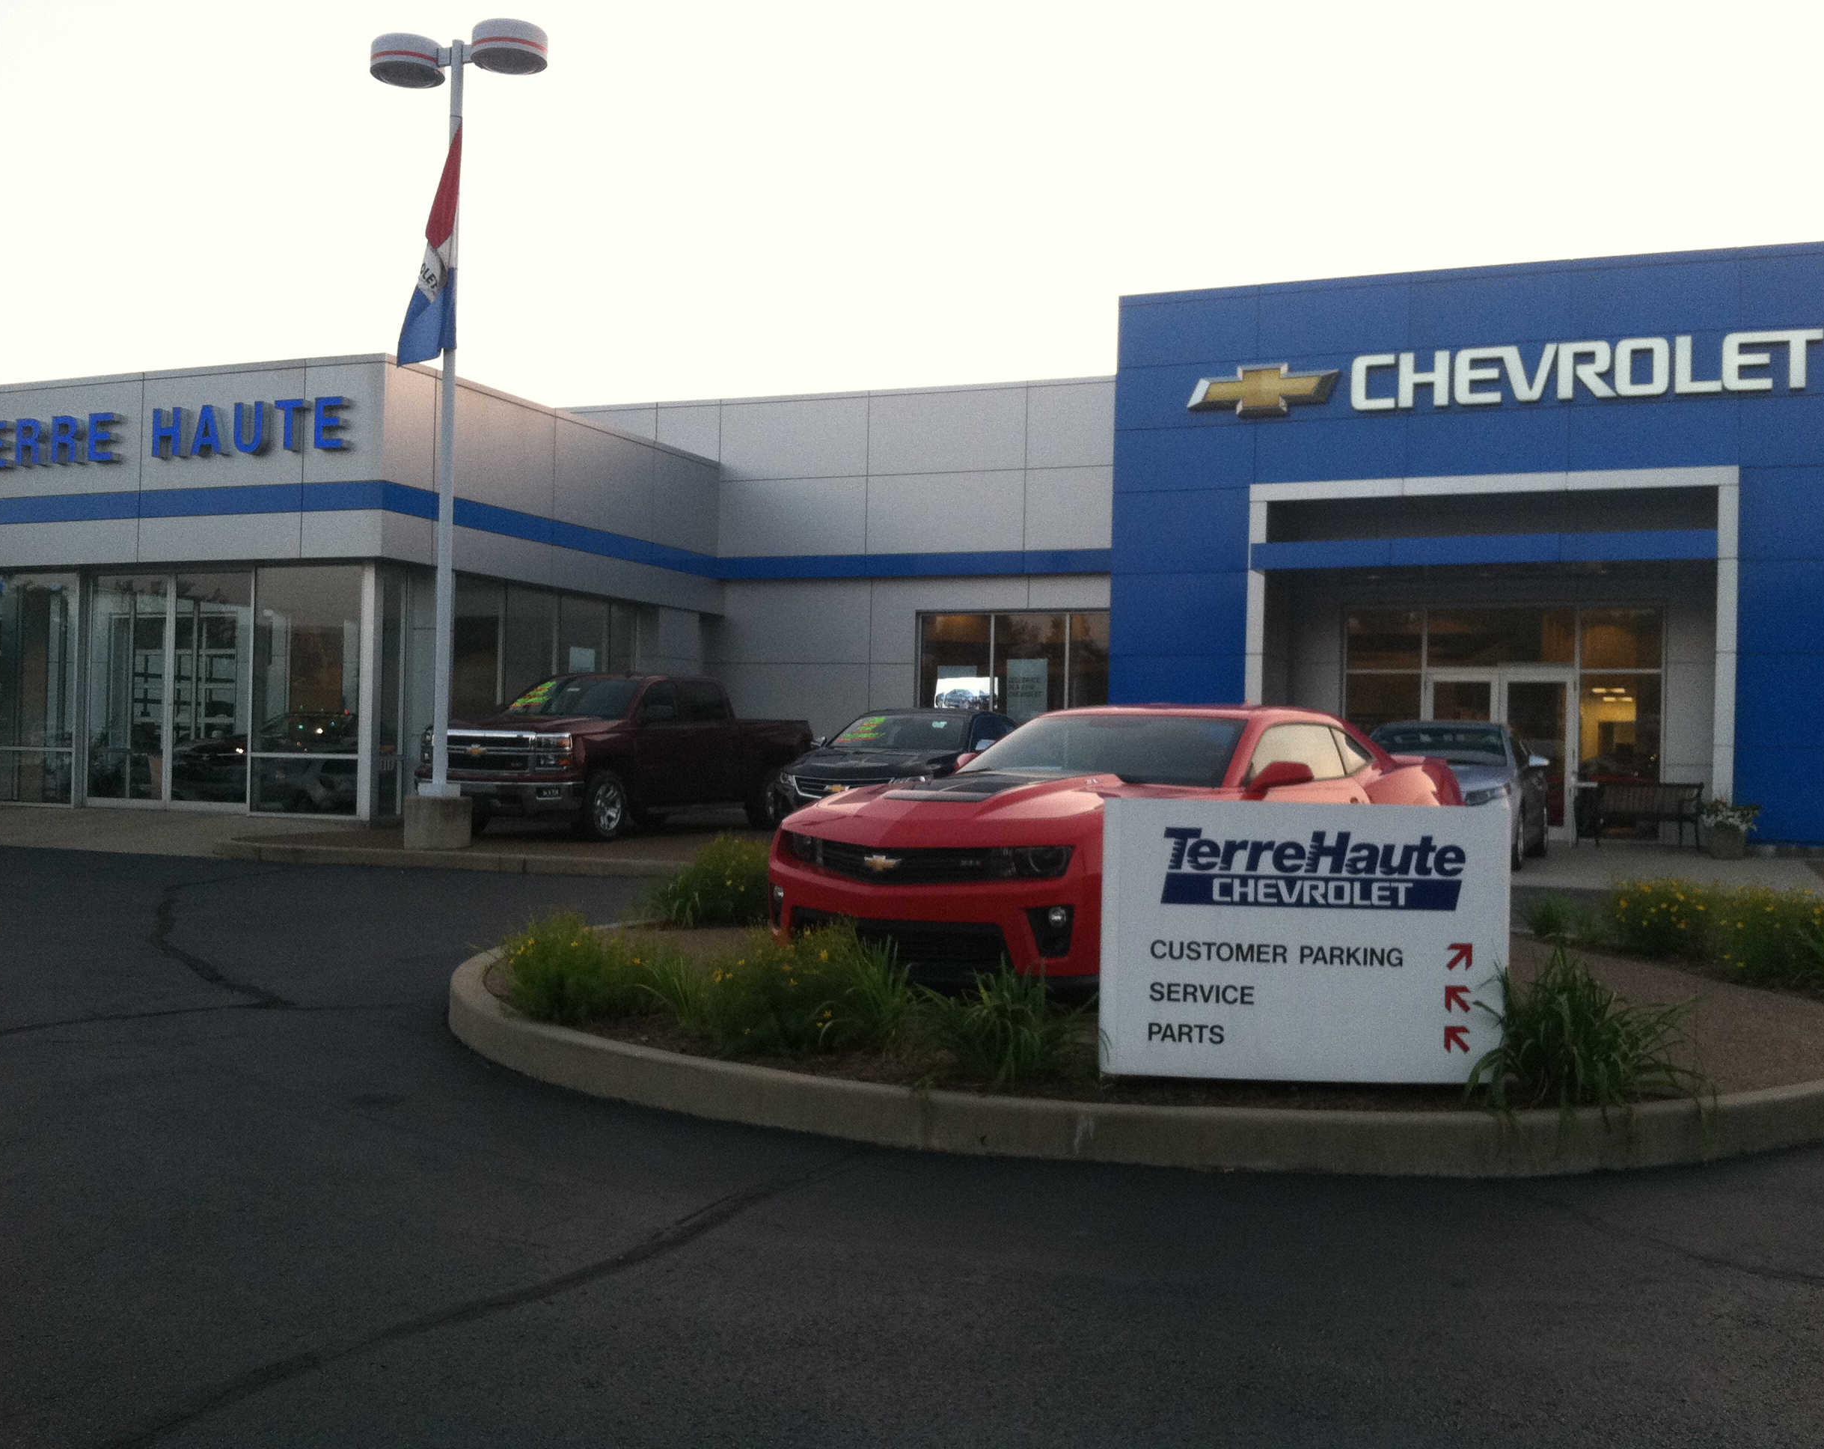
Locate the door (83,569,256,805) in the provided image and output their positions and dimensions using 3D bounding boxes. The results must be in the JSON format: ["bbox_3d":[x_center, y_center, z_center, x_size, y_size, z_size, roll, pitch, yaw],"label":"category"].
[{"bbox_3d":[-9.680,-0.437,25.611,2.771,3.066,0.120,1,-1,23],"label":"door"}]

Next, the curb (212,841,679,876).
[{"bbox_3d":[-4.307,1.213,17.667,5.100,0.150,0.220,1,-1,23],"label":"curb"}]

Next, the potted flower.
[{"bbox_3d":[8.861,1.123,21.184,0.640,0.672,0.620,1,-1,0],"label":"potted flower"}]

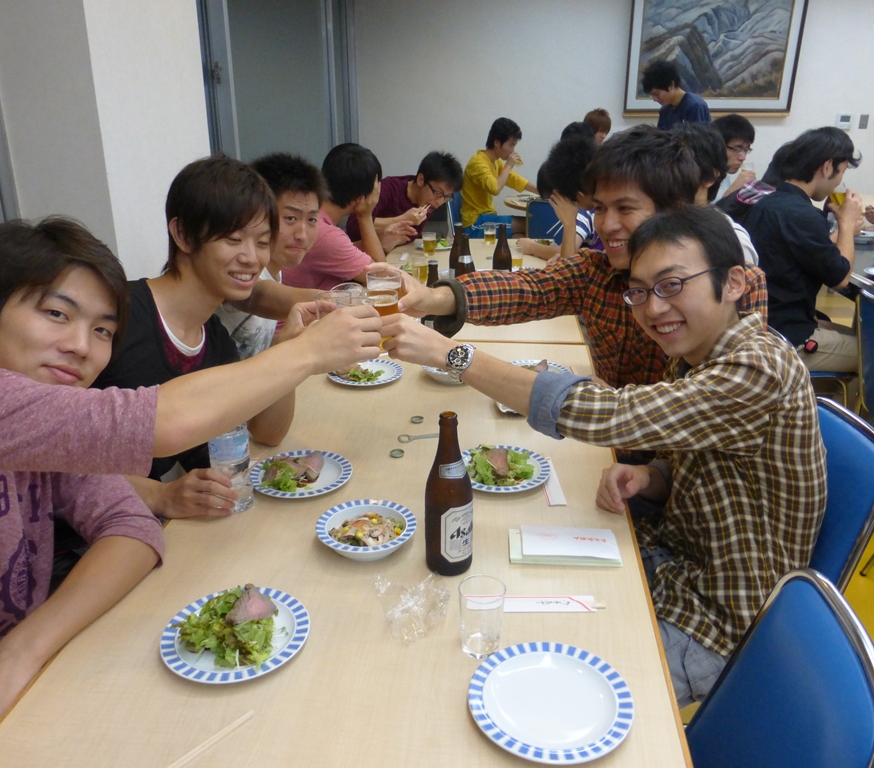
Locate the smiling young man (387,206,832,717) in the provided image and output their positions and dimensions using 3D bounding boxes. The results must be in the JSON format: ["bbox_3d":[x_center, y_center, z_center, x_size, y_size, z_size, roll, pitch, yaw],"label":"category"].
[{"bbox_3d":[0.267,0.310,1.429,0.760,1.280,0.520,2,22,6],"label":"smiling young man"}]

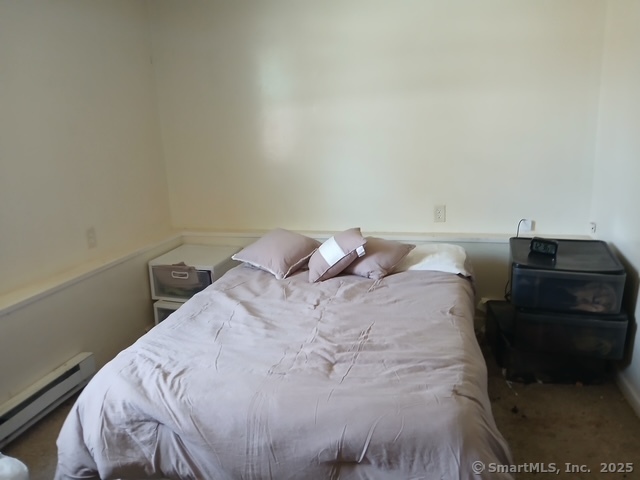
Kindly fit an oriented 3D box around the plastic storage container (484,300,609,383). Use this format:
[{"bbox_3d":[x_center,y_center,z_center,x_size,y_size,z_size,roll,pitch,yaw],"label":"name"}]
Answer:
[{"bbox_3d":[1.293,0.577,2.801,0.500,0.218,0.600,1,13,13],"label":"plastic storage container"}]

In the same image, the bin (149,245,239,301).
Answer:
[{"bbox_3d":[-0.812,0.223,3.254,0.470,0.256,0.460,2,13,17],"label":"bin"}]

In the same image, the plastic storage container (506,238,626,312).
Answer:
[{"bbox_3d":[1.297,0.179,2.600,0.500,0.218,0.620,3,14,21],"label":"plastic storage container"}]

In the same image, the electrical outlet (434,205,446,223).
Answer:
[{"bbox_3d":[0.805,-0.175,3.212,0.074,0.117,0.010,1,13,13],"label":"electrical outlet"}]

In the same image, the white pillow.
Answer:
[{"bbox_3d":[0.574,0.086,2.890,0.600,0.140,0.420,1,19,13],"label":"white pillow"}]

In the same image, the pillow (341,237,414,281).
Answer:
[{"bbox_3d":[0.293,0.098,2.856,0.410,0.140,0.410,10,33,41],"label":"pillow"}]

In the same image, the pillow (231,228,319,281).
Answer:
[{"bbox_3d":[-0.257,0.071,2.953,0.410,0.140,0.410,17,39,36],"label":"pillow"}]

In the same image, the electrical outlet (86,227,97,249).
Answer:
[{"bbox_3d":[-1.329,-0.012,2.802,0.010,0.119,0.074,1,13,13],"label":"electrical outlet"}]

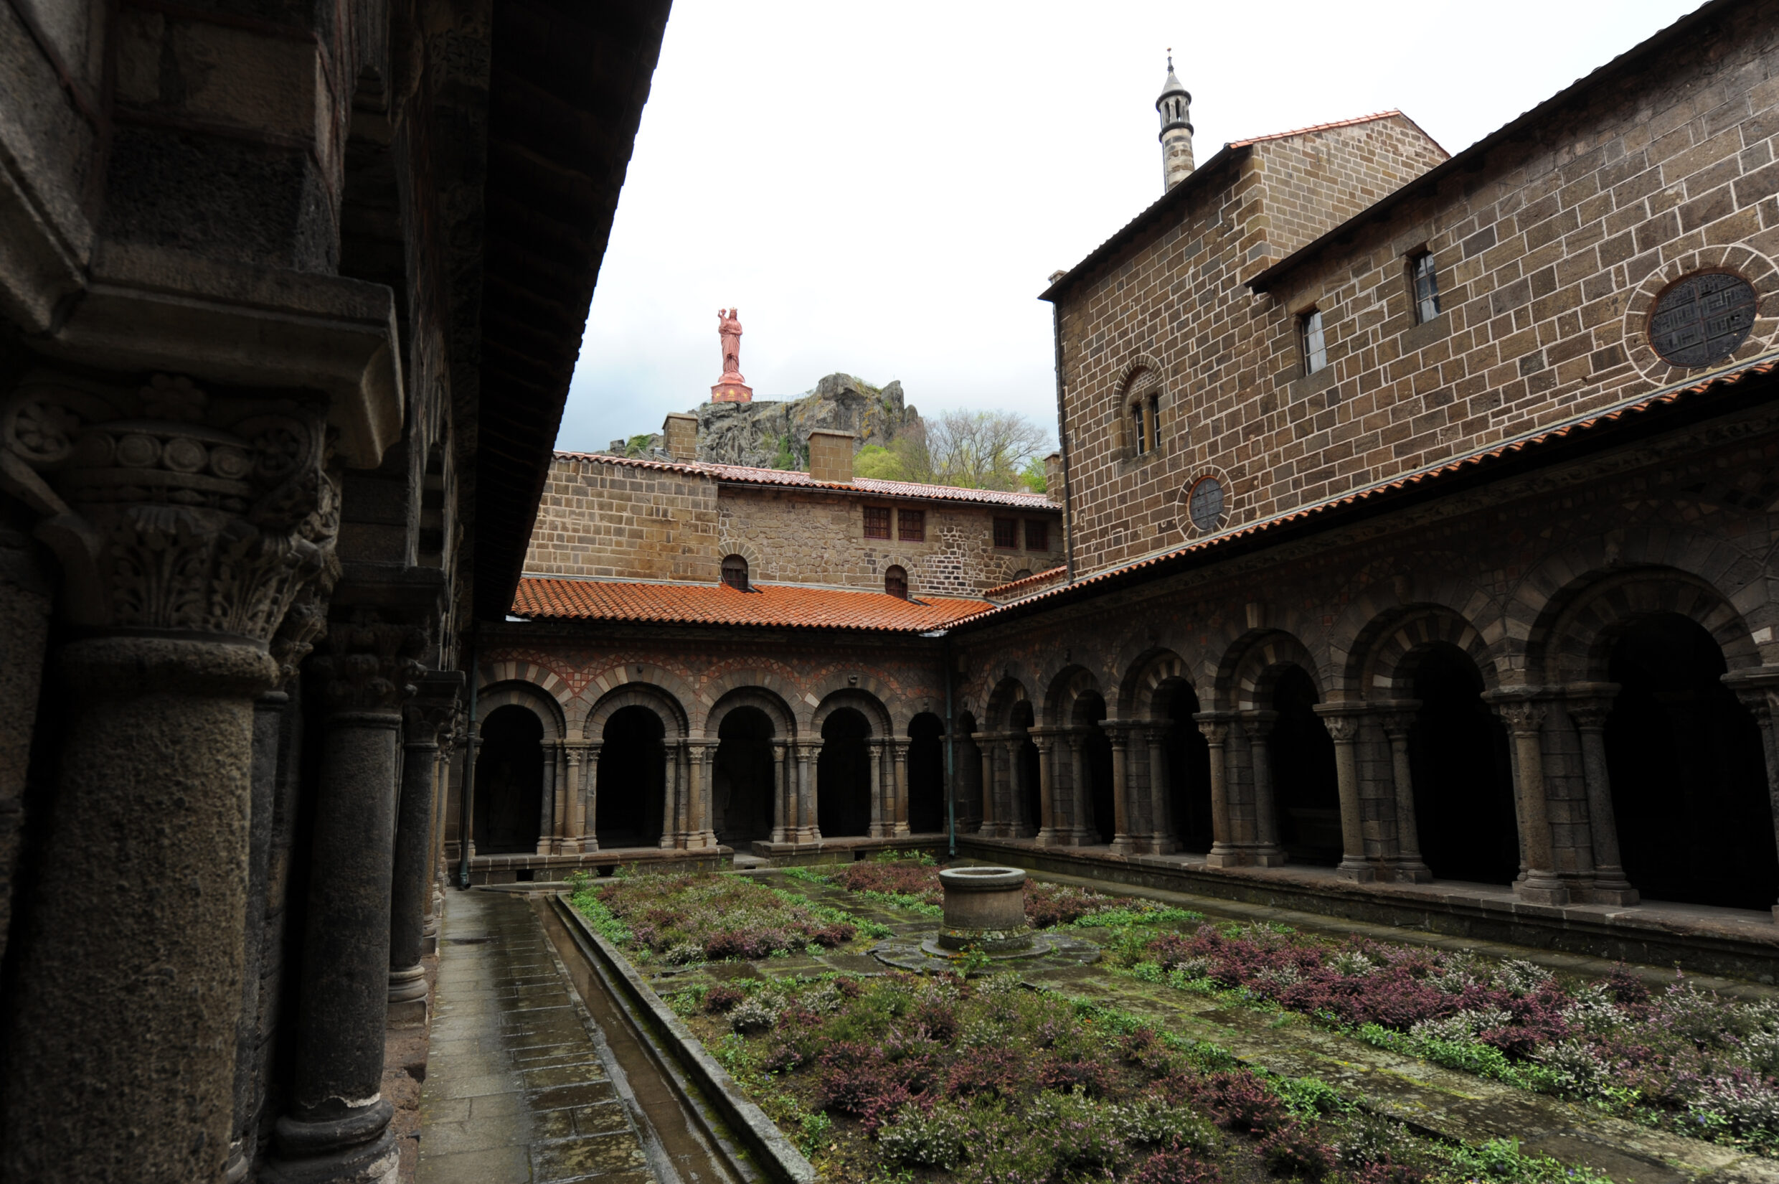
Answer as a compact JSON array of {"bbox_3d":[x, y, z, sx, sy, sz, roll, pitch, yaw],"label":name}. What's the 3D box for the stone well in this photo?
[{"bbox_3d":[0.993,3.288,9.800,0.975,0.701,0.975,-1,-11,0],"label":"stone well"}]

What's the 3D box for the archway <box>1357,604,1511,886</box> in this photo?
[{"bbox_3d":[6.665,1.851,11.413,0.656,3.320,1.969,4,-12,-24],"label":"archway"}]

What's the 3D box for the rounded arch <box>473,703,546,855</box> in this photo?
[{"bbox_3d":[-6.817,3.385,16.951,1.188,2.700,0.432,4,-12,-25],"label":"rounded arch"}]

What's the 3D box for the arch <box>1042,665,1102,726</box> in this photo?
[{"bbox_3d":[3.603,1.885,17.396,0.733,1.042,1.891,4,-12,-24],"label":"arch"}]

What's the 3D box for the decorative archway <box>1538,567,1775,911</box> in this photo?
[{"bbox_3d":[6.896,1.345,8.378,0.608,2.902,1.620,4,-12,-24],"label":"decorative archway"}]

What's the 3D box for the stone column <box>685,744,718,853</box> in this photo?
[{"bbox_3d":[-3.654,3.924,18.182,0.608,2.025,0.567,4,-12,-25],"label":"stone column"}]

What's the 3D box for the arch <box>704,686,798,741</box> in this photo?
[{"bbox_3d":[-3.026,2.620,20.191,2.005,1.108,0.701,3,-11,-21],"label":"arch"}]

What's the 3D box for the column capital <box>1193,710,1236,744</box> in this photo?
[{"bbox_3d":[4.984,2.107,14.500,0.424,0.489,0.424,4,-12,-26],"label":"column capital"}]

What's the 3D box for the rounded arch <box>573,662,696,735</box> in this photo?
[{"bbox_3d":[-4.815,2.033,17.870,2.295,1.377,0.405,4,-12,-25],"label":"rounded arch"}]

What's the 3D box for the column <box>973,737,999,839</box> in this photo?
[{"bbox_3d":[1.892,3.839,18.427,0.340,1.930,0.340,4,-12,-24],"label":"column"}]

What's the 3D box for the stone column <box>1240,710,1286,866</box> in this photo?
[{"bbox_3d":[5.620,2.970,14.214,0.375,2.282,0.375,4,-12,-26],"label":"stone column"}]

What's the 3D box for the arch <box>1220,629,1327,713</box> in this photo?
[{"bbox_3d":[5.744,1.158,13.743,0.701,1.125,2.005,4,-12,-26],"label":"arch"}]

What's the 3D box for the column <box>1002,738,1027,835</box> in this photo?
[{"bbox_3d":[2.628,4.074,19.866,0.386,2.200,0.386,-1,-11,0],"label":"column"}]

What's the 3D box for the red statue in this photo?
[{"bbox_3d":[-30.374,-45.402,181.065,7.900,20.035,7.900,1,-11,-10],"label":"red statue"}]

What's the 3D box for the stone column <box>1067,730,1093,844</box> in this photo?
[{"bbox_3d":[3.305,3.445,16.591,0.324,1.944,0.324,4,-12,-24],"label":"stone column"}]

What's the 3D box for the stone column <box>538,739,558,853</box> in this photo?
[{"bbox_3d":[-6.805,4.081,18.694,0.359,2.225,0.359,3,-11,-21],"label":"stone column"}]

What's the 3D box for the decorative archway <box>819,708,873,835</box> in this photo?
[{"bbox_3d":[-0.918,3.784,19.768,1.269,2.740,0.432,4,-12,-25],"label":"decorative archway"}]

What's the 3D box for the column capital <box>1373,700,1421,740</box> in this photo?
[{"bbox_3d":[6.614,1.690,12.314,0.407,0.489,0.407,4,-12,-26],"label":"column capital"}]

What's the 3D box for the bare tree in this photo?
[{"bbox_3d":[11.043,-15.002,105.000,13.500,10.000,12.000,4,-12,-24],"label":"bare tree"}]

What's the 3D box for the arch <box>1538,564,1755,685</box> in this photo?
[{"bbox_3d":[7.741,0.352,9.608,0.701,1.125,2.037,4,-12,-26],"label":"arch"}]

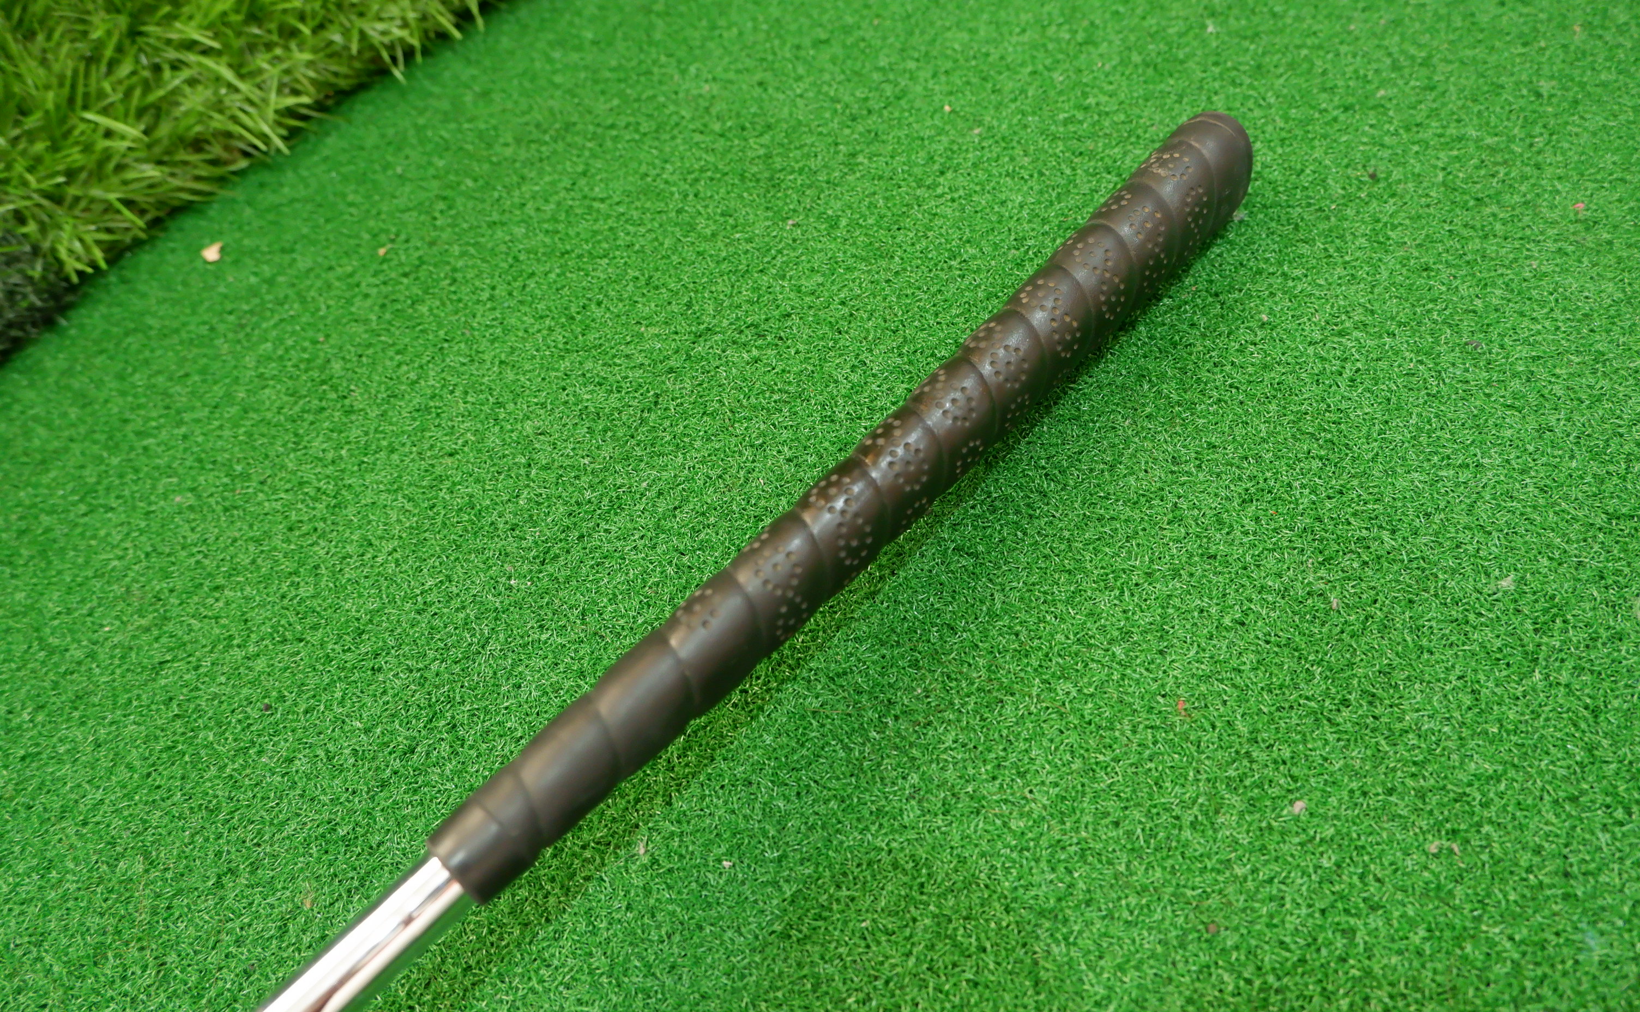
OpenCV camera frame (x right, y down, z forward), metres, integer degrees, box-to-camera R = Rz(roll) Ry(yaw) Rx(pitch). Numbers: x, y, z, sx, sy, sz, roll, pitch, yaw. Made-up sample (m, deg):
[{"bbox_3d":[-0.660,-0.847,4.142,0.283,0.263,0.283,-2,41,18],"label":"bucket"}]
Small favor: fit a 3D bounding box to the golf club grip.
[{"bbox_3d":[0.021,-0.012,0.255,0.027,0.027,0.270,37,69,29],"label":"golf club grip"}]

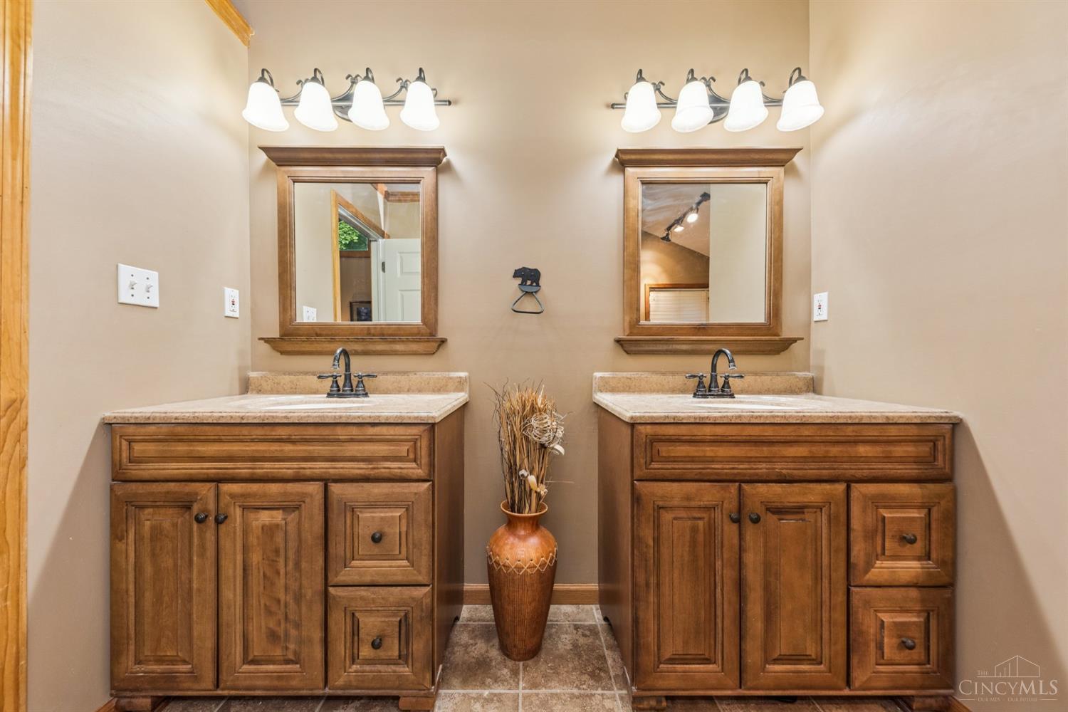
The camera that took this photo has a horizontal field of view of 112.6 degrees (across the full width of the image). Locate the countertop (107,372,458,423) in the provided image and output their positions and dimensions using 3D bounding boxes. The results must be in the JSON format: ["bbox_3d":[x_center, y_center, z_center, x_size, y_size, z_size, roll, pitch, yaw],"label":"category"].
[{"bbox_3d":[-0.753,0.131,1.283,0.945,0.122,0.541,0,0,0],"label":"countertop"}]

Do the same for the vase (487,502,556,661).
[{"bbox_3d":[-0.044,0.808,1.310,0.255,0.505,0.255,0,0,0],"label":"vase"}]

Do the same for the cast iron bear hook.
[{"bbox_3d":[-0.027,-0.281,1.535,0.140,0.206,0.035,0,0,0],"label":"cast iron bear hook"}]

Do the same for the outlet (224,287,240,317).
[{"bbox_3d":[-1.216,-0.212,1.437,0.008,0.115,0.070,0,0,0],"label":"outlet"}]

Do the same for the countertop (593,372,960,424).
[{"bbox_3d":[0.733,0.129,1.270,0.937,0.121,0.537,0,0,0],"label":"countertop"}]

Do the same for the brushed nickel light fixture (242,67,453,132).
[{"bbox_3d":[-0.757,-1.039,1.444,0.810,0.205,0.218,0,0,0],"label":"brushed nickel light fixture"}]

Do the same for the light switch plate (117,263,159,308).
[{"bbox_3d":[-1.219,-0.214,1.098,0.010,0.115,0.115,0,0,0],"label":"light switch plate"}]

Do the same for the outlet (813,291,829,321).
[{"bbox_3d":[1.203,-0.206,1.497,0.008,0.114,0.071,0,0,0],"label":"outlet"}]

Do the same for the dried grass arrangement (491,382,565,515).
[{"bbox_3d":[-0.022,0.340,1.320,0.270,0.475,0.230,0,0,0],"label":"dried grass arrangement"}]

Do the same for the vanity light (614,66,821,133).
[{"bbox_3d":[0.739,-1.046,1.428,0.830,0.213,0.215,0,0,0],"label":"vanity light"}]

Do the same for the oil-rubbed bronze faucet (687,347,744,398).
[{"bbox_3d":[0.716,0.068,1.365,0.230,0.192,0.145,0,0,0],"label":"oil-rubbed bronze faucet"}]

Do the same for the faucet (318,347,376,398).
[{"bbox_3d":[-0.755,0.066,1.392,0.240,0.200,0.155,0,0,-2],"label":"faucet"}]

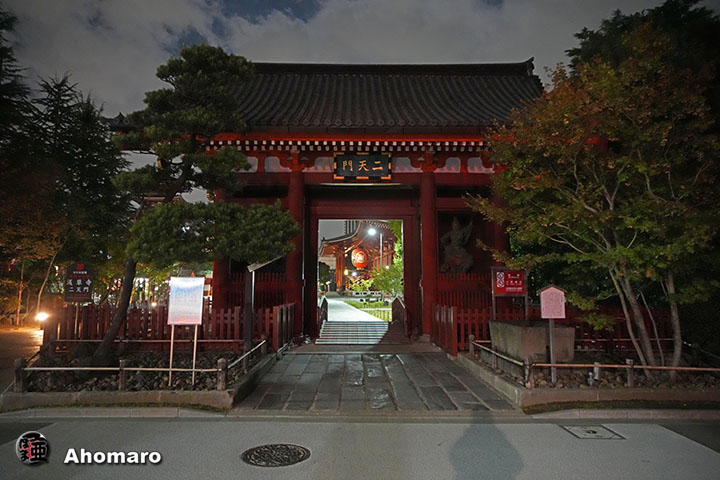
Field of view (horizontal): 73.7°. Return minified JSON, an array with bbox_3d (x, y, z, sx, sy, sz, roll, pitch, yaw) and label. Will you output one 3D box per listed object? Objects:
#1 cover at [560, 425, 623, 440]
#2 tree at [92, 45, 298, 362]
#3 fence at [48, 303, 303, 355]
[{"bbox_3d":[2.612,2.181,5.418,0.495,0.029,0.516,0,-5,-1],"label":"cover"},{"bbox_3d":[-2.883,-0.681,8.319,3.589,5.645,3.104,0,-5,-1],"label":"tree"},{"bbox_3d":[-4.090,1.968,11.004,4.850,1.018,2.085,0,-5,-1],"label":"fence"}]

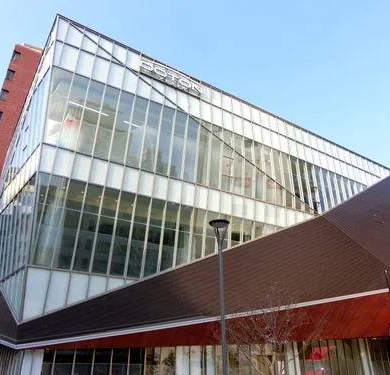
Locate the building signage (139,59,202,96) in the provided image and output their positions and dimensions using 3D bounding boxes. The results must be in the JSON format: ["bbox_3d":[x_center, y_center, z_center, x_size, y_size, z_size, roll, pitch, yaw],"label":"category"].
[{"bbox_3d":[-1.262,-6.462,21.381,4.250,0.950,0.220,15,-22,-33],"label":"building signage"}]

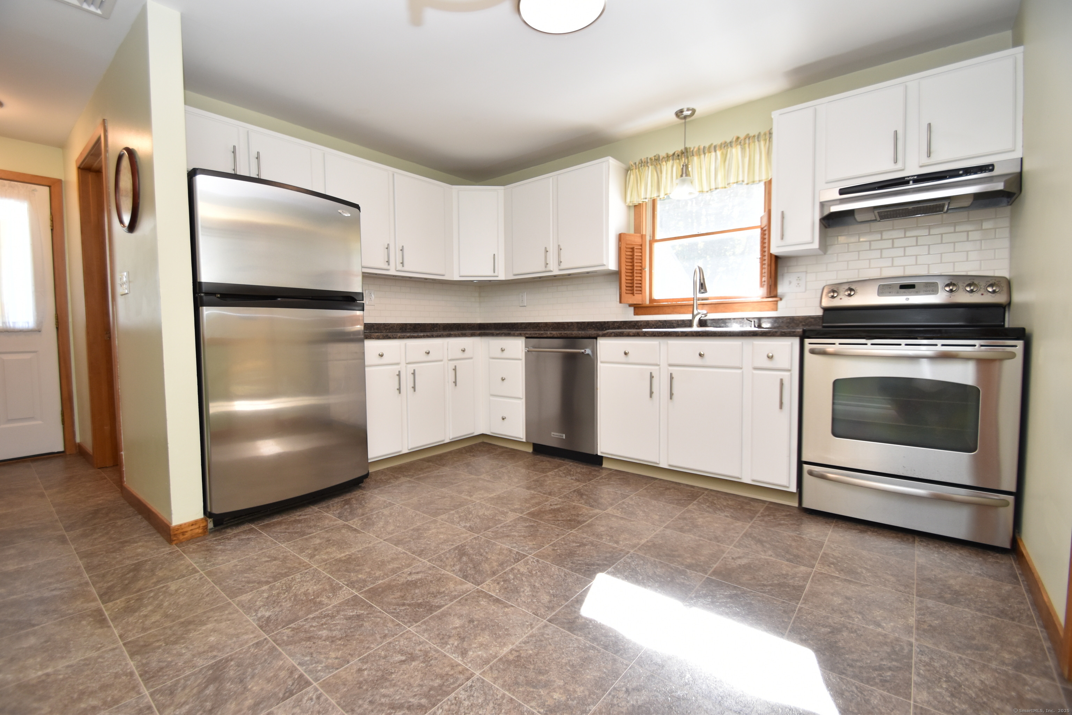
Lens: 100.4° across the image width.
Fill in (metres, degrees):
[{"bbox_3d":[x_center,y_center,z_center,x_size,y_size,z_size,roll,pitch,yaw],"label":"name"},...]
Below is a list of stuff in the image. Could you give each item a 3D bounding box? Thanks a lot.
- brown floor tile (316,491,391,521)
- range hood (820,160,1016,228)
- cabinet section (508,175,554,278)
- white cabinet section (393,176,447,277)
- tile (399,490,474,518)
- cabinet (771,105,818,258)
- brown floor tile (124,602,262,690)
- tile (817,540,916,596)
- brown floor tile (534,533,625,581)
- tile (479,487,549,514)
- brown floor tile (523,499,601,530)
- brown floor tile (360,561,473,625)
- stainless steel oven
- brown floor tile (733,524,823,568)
[{"bbox_3d":[-0.991,0.813,2.435,0.303,0.015,0.299,2,3,39],"label":"brown floor tile"},{"bbox_3d":[1.938,-0.826,2.320,0.756,0.151,0.322,2,3,38],"label":"range hood"},{"bbox_3d":[0.054,-1.049,3.741,0.440,0.735,0.325,2,4,38],"label":"cabinet section"},{"bbox_3d":[-1.004,-1.027,3.580,0.325,0.735,0.480,2,4,38],"label":"white cabinet section"},{"bbox_3d":[-0.531,0.798,2.454,0.304,0.010,0.300,2,4,39],"label":"tile"},{"bbox_3d":[1.531,-0.990,2.603,0.230,0.785,0.320,2,4,38],"label":"cabinet"},{"bbox_3d":[-0.997,0.830,1.307,0.297,0.010,0.291,2,3,38],"label":"brown floor tile"},{"bbox_3d":[1.298,0.827,1.758,0.303,0.015,0.299,2,3,39],"label":"tile"},{"bbox_3d":[0.192,0.825,1.865,0.304,0.010,0.300,2,4,39],"label":"brown floor tile"},{"bbox_3d":[-0.101,0.806,2.497,0.303,0.015,0.299,2,3,39],"label":"tile"},{"bbox_3d":[0.138,0.803,2.291,0.304,0.010,0.300,2,4,39],"label":"brown floor tile"},{"bbox_3d":[-0.422,0.845,1.609,0.303,0.010,0.300,2,4,38],"label":"brown floor tile"},{"bbox_3d":[1.833,0.181,2.244,0.757,1.212,0.656,2,4,38],"label":"stainless steel oven"},{"bbox_3d":[1.029,0.803,1.920,0.301,0.010,0.297,2,3,38],"label":"brown floor tile"}]

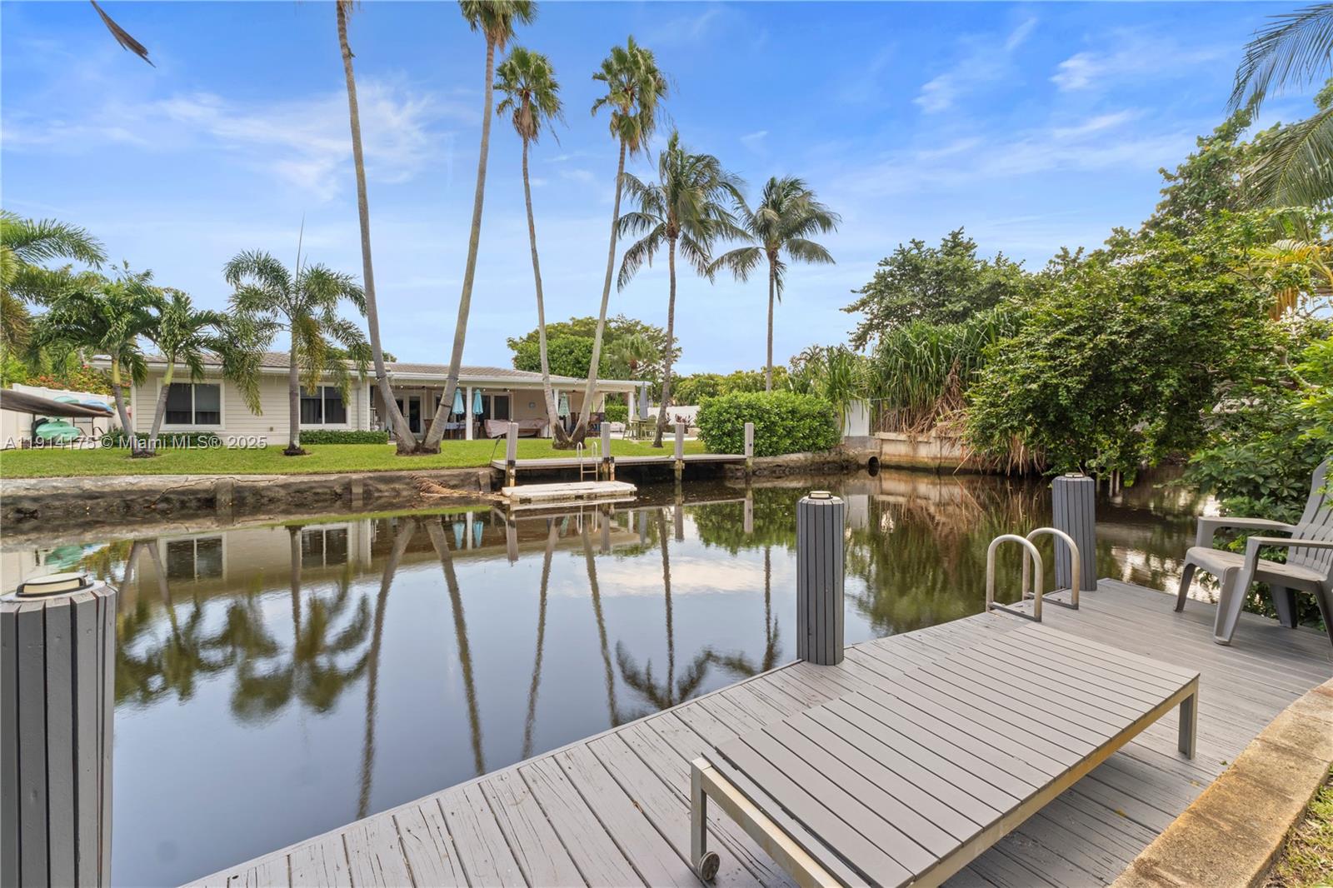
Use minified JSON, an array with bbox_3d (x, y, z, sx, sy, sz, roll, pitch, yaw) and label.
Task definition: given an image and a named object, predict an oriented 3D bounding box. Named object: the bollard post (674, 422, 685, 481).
[{"bbox_3d":[0.397,0.308,17.560,0.257,1.932,0.257,-1,2,-32],"label":"bollard post"}]

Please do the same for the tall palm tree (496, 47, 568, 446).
[{"bbox_3d":[-5.336,-7.807,22.051,2.854,15.962,2.800,0,2,0],"label":"tall palm tree"}]

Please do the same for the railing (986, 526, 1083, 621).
[{"bbox_3d":[2.546,0.868,3.845,0.499,0.548,0.343,-1,2,-31],"label":"railing"}]

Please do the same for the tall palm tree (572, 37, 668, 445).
[{"bbox_3d":[-1.847,-7.922,21.876,3.816,16.218,3.400,0,2,0],"label":"tall palm tree"}]

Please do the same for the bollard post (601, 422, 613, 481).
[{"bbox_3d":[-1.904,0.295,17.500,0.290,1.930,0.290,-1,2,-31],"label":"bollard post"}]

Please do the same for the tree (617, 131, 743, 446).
[{"bbox_3d":[0.589,-6.751,24.151,5.481,13.749,5.200,0,2,0],"label":"tree"}]

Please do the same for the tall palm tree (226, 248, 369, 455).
[{"bbox_3d":[-11.518,-2.790,17.300,3.500,6.200,3.500,-1,2,-31],"label":"tall palm tree"}]

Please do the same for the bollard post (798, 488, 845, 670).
[{"bbox_3d":[0.872,0.746,3.130,0.265,0.920,0.265,0,2,0],"label":"bollard post"}]

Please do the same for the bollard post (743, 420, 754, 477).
[{"bbox_3d":[3.086,0.214,20.750,0.330,2.000,0.330,-1,2,-31],"label":"bollard post"}]

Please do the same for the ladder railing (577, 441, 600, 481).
[{"bbox_3d":[-2.435,0.532,17.200,0.560,1.300,0.420,-1,2,-31],"label":"ladder railing"}]

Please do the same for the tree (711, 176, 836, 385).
[{"bbox_3d":[5.515,-6.735,28.000,6.460,13.506,5.800,0,2,0],"label":"tree"}]

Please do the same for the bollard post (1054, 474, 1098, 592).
[{"bbox_3d":[3.200,0.683,4.336,0.249,0.884,0.249,-1,2,-36],"label":"bollard post"}]

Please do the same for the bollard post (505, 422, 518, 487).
[{"bbox_3d":[-4.133,0.401,14.804,0.257,1.894,0.257,-1,2,-32],"label":"bollard post"}]

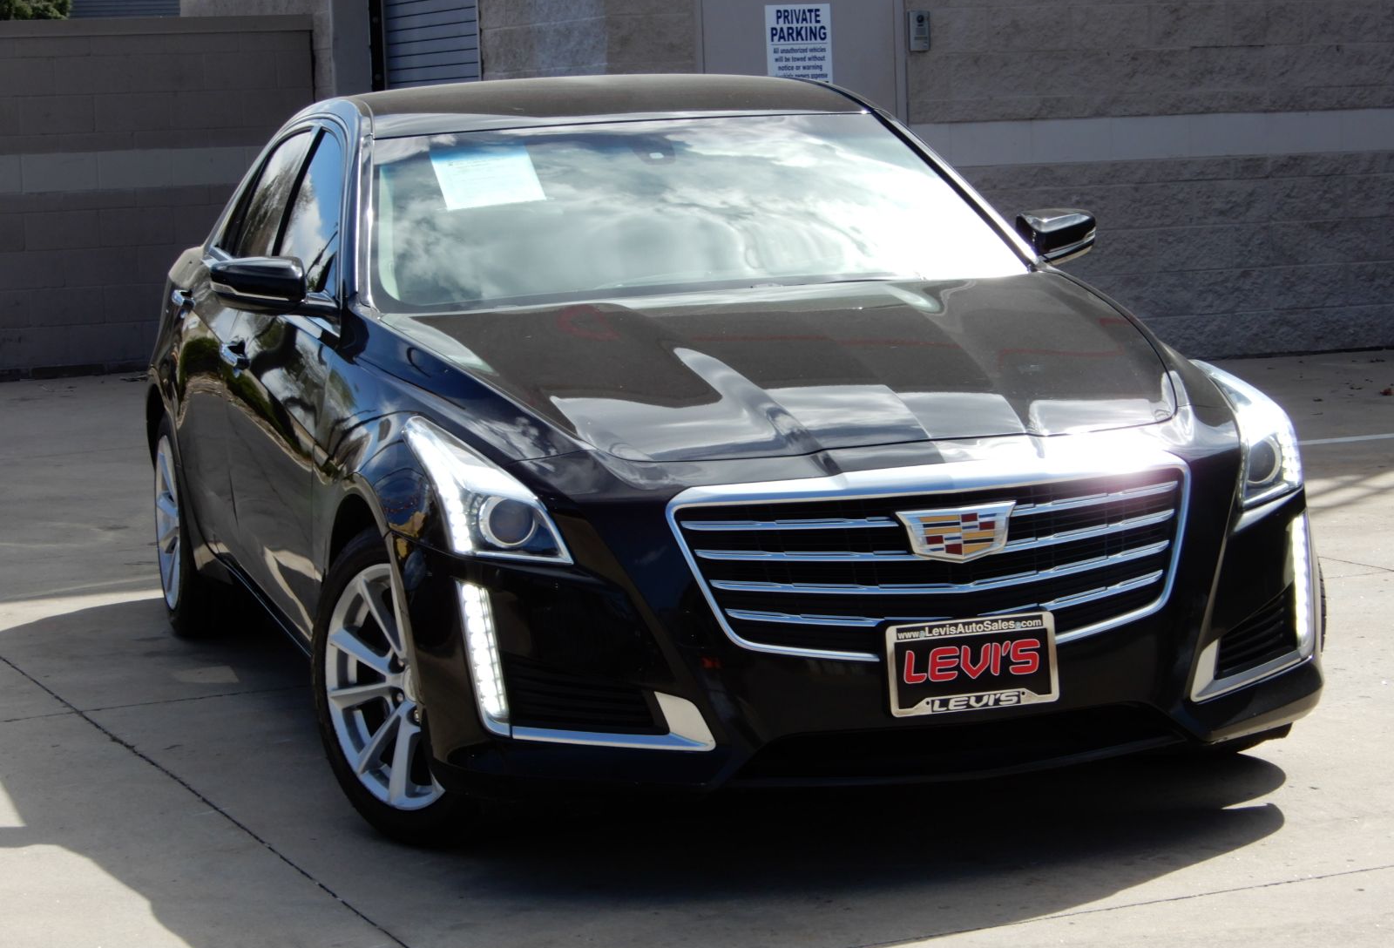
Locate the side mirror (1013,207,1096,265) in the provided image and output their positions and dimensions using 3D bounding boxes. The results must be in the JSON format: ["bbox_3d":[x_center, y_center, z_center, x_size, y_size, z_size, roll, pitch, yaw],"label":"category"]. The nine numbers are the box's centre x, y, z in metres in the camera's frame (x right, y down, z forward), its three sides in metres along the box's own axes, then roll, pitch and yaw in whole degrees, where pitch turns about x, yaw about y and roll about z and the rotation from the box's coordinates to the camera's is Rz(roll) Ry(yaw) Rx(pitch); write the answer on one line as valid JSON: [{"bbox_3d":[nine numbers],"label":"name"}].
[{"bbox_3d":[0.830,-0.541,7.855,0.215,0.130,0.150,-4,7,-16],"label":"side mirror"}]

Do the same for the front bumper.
[{"bbox_3d":[0.401,0.248,6.224,1.800,0.600,0.560,-4,7,-16],"label":"front bumper"}]

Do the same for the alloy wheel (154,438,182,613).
[{"bbox_3d":[-1.355,0.120,9.356,0.200,0.485,0.485,-4,7,-16],"label":"alloy wheel"}]

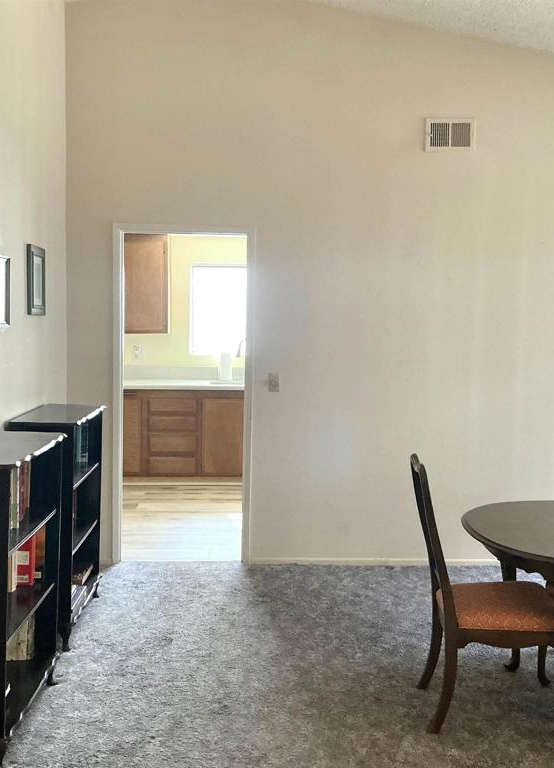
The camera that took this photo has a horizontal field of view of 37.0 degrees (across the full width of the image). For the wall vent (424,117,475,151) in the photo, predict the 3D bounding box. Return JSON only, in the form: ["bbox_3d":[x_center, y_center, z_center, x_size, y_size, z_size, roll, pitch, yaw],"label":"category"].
[{"bbox_3d":[1.062,-1.516,5.051,0.308,0.197,0.020,1,4,-2],"label":"wall vent"}]

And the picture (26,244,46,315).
[{"bbox_3d":[-1.248,-0.533,4.300,0.022,0.349,0.293,1,5,-2],"label":"picture"}]

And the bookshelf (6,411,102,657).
[{"bbox_3d":[-1.083,0.674,4.135,0.325,1.060,0.770,1,4,-2],"label":"bookshelf"}]

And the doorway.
[{"bbox_3d":[-0.583,0.081,5.184,0.868,2.100,0.130,1,4,-2],"label":"doorway"}]

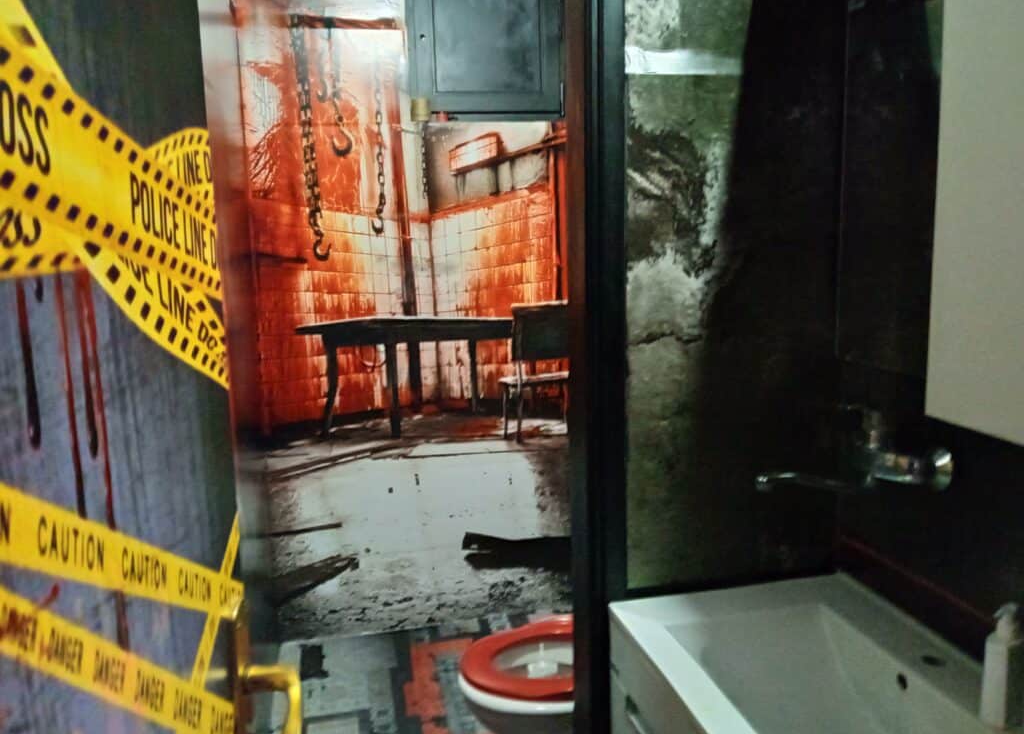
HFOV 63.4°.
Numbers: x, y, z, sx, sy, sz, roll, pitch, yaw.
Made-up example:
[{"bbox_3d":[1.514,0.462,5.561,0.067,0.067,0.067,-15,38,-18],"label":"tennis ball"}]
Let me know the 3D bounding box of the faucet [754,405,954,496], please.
[{"bbox_3d":[0.489,0.129,1.244,0.264,0.138,0.210,-4,9,-12],"label":"faucet"}]

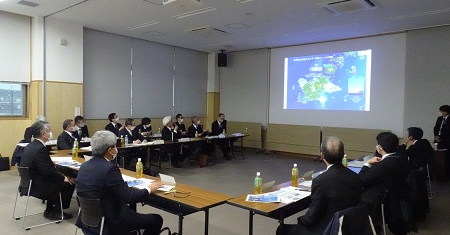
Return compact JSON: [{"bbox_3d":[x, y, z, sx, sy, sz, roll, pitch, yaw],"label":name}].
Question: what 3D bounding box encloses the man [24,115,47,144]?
[{"bbox_3d":[-4.109,0.608,6.834,0.750,1.300,0.520,2,2,25],"label":"man"}]

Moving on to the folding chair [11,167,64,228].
[{"bbox_3d":[-2.465,0.966,4.103,0.520,0.780,0.530,-1,3,-43],"label":"folding chair"}]

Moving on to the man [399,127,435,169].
[{"bbox_3d":[2.733,0.787,4.894,0.800,1.270,0.520,3,3,44],"label":"man"}]

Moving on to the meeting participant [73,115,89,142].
[{"bbox_3d":[-3.322,0.593,7.290,0.800,1.250,0.520,3,3,39],"label":"meeting participant"}]

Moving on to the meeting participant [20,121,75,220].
[{"bbox_3d":[-2.397,0.710,4.170,0.700,1.290,0.540,-1,3,-43],"label":"meeting participant"}]

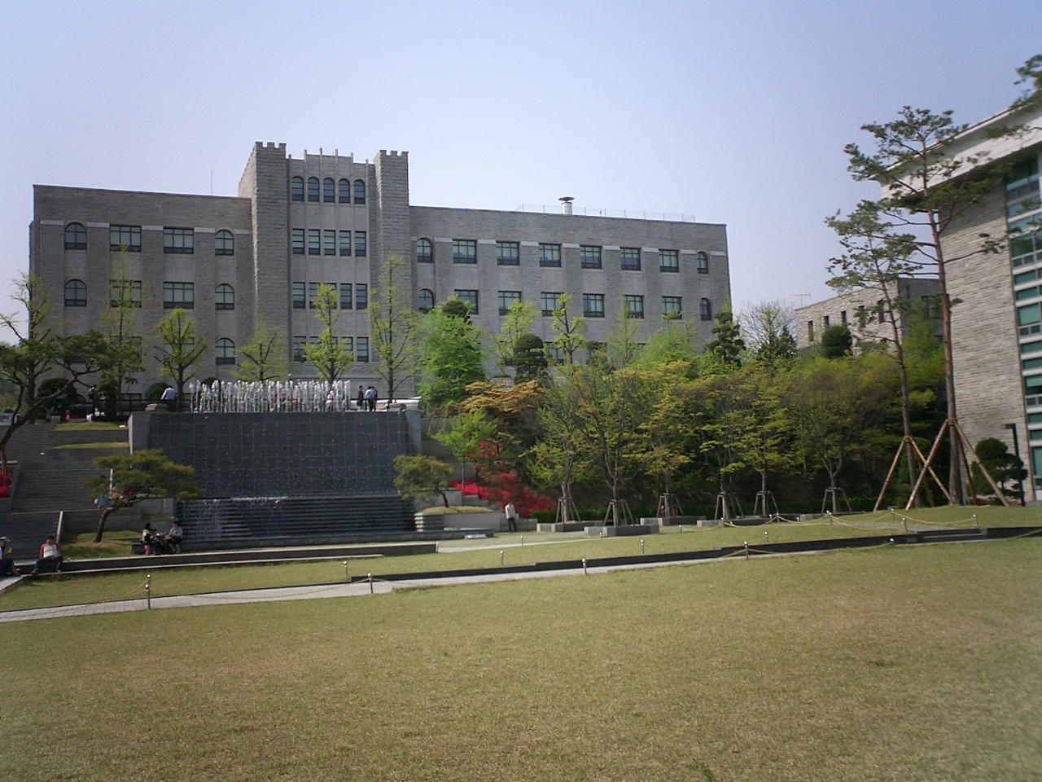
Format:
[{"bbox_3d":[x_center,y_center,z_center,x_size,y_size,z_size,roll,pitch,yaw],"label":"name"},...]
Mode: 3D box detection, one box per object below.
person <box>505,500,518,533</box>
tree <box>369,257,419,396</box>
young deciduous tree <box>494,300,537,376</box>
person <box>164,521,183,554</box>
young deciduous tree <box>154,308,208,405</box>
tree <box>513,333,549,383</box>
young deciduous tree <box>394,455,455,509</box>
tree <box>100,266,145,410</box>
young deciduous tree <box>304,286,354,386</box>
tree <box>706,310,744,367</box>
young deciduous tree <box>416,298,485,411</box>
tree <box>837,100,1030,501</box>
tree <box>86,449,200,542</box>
[{"bbox_3d":[-0.528,7.101,62.800,0.600,1.720,0.420,-2,-7,-1],"label":"person"},{"bbox_3d":[-6.832,-3.192,60.500,2.742,8.583,2.653,-2,-6,0],"label":"tree"},{"bbox_3d":[-0.166,-2.514,81.449,3.230,8.280,3.230,0,-7,-19],"label":"young deciduous tree"},{"bbox_3d":[-13.995,5.944,45.000,0.620,1.322,0.800,-2,-6,-1],"label":"person"},{"bbox_3d":[-22.140,-1.684,72.588,3.310,7.420,3.310,0,-7,-19],"label":"young deciduous tree"},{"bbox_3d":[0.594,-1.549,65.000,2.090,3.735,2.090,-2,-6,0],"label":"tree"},{"bbox_3d":[-4.634,4.318,53.500,2.894,2.652,2.581,-2,-6,0],"label":"young deciduous tree"},{"bbox_3d":[-25.619,-3.027,71.555,2.850,10.110,2.850,0,-7,-19],"label":"tree"},{"bbox_3d":[-10.198,-2.348,59.000,2.674,6.749,2.587,-2,-6,0],"label":"young deciduous tree"},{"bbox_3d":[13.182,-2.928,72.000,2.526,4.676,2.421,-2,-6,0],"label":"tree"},{"bbox_3d":[-3.857,-1.911,61.000,3.834,6.387,3.567,-2,-6,0],"label":"young deciduous tree"},{"bbox_3d":[17.281,-3.770,45.537,6.670,16.620,6.200,-5,-7,21],"label":"tree"},{"bbox_3d":[-15.719,4.333,46.500,4.450,3.750,3.900,0,-7,-19],"label":"tree"}]

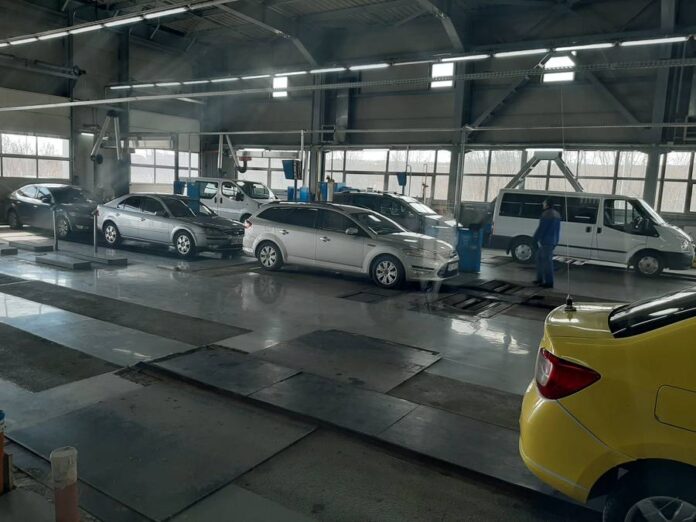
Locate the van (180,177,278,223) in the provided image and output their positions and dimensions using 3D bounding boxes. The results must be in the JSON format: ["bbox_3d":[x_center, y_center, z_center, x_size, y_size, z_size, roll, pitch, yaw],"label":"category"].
[{"bbox_3d":[-4.473,-2.243,20.691,4.782,1.970,1.904,8,9,31],"label":"van"}]

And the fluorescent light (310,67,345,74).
[{"bbox_3d":[-0.564,-5.244,14.391,1.240,0.090,0.130,8,9,31],"label":"fluorescent light"}]

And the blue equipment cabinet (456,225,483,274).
[{"bbox_3d":[2.922,-0.302,12.464,0.500,1.100,0.500,8,9,31],"label":"blue equipment cabinet"}]

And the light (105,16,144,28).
[{"bbox_3d":[-4.622,-4.910,10.764,1.240,0.090,0.130,8,9,31],"label":"light"}]

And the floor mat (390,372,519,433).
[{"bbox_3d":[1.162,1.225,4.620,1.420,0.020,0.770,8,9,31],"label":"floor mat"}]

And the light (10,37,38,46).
[{"bbox_3d":[-7.831,-5.315,12.618,1.230,0.090,0.120,8,9,31],"label":"light"}]

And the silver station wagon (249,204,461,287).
[{"bbox_3d":[-0.030,-0.461,11.050,4.837,1.510,1.900,8,9,32],"label":"silver station wagon"}]

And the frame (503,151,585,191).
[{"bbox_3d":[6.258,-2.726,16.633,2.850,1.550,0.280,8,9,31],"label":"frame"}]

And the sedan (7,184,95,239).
[{"bbox_3d":[-8.894,-1.617,16.385,4.780,1.470,1.840,8,9,31],"label":"sedan"}]

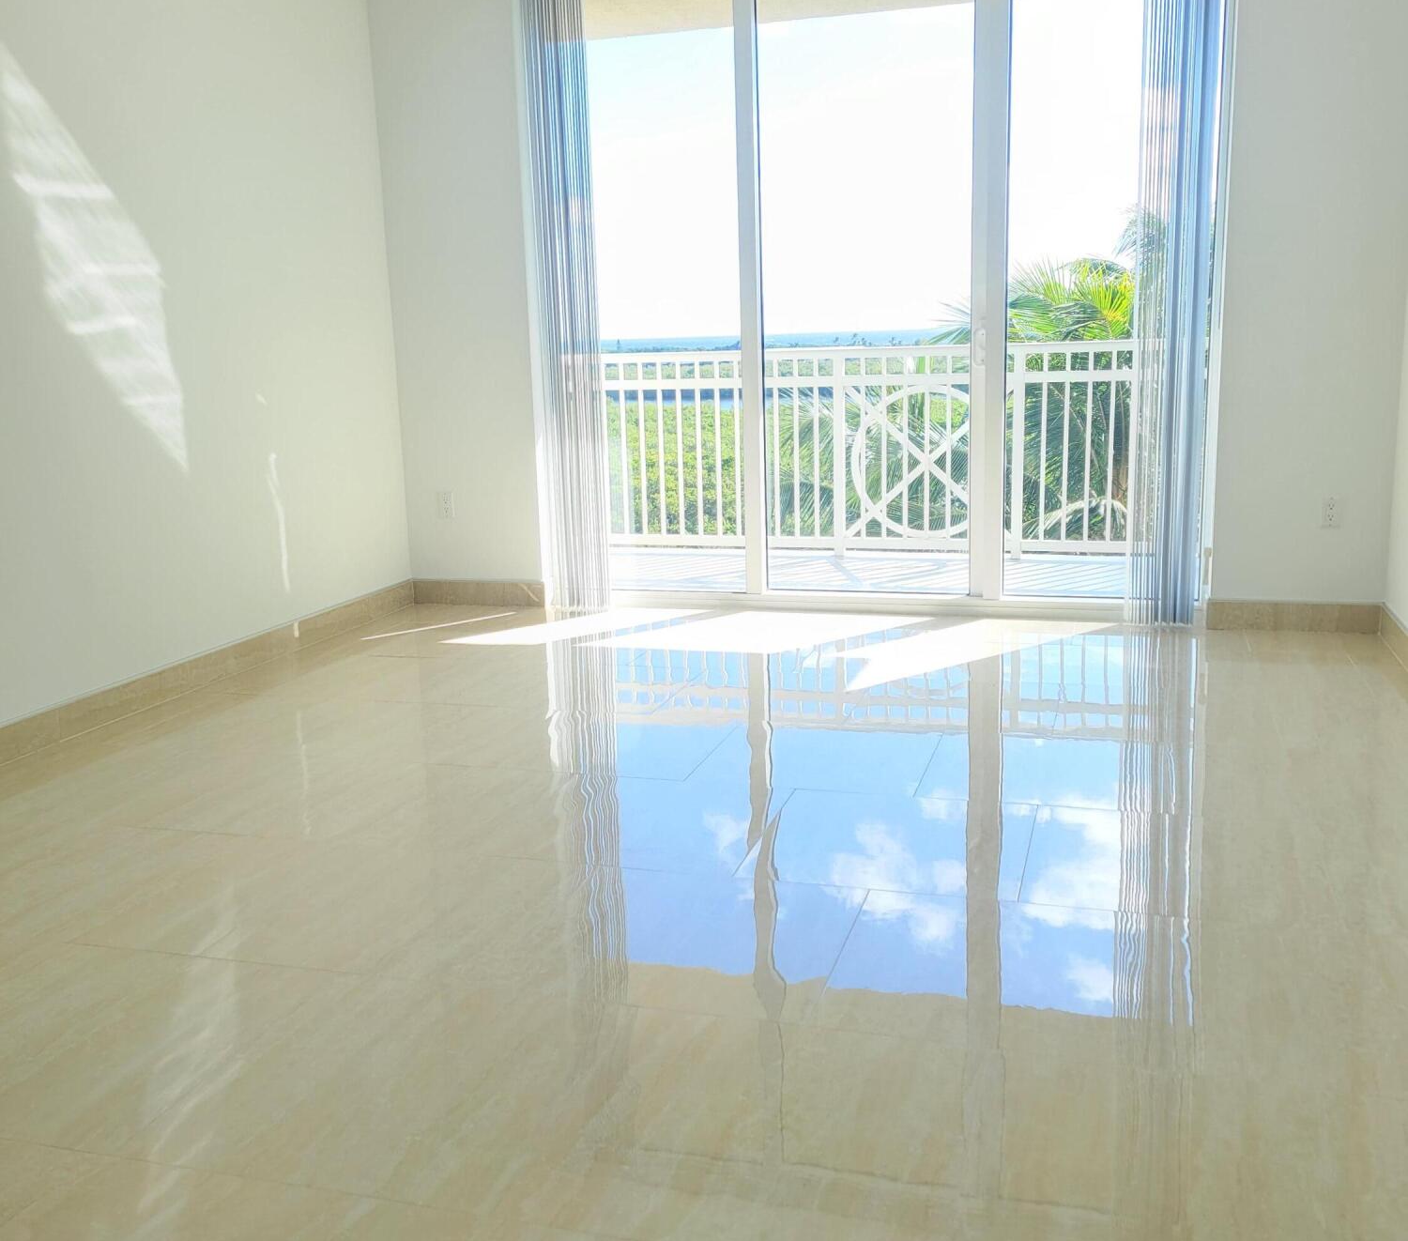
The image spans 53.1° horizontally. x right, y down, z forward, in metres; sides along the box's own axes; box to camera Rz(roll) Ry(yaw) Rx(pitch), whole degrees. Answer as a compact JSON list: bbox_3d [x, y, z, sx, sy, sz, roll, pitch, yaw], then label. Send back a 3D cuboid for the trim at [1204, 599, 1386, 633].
[{"bbox_3d":[2.157,-0.012,5.172,0.588,0.105,0.014,2,12,17],"label":"trim"}]

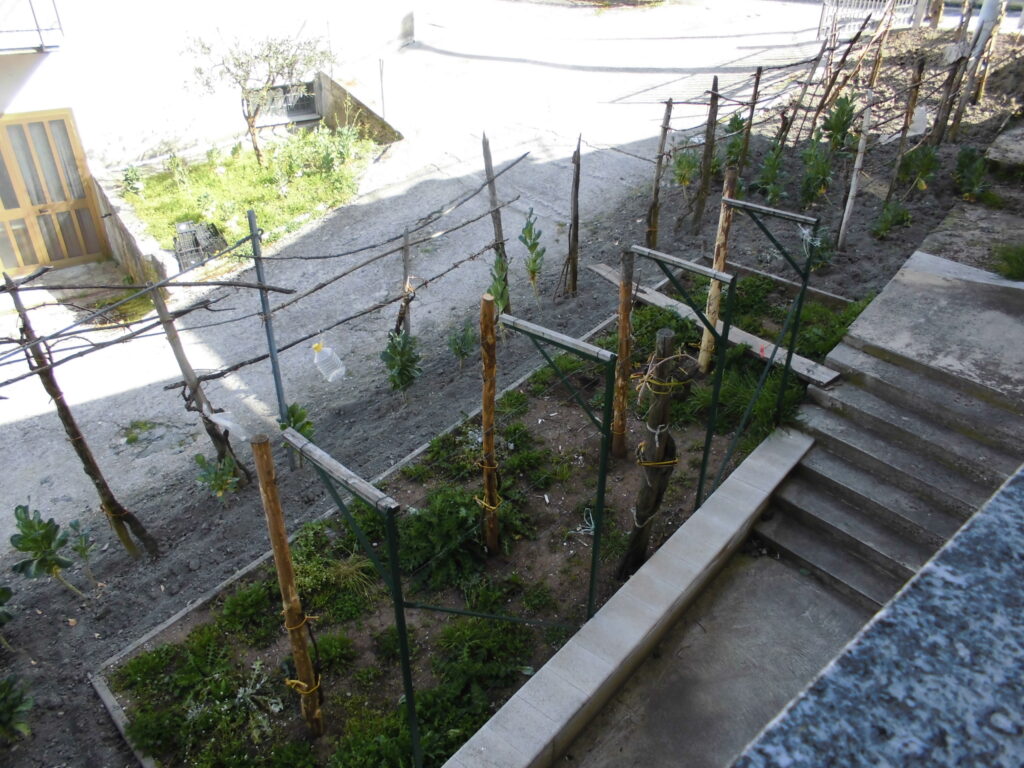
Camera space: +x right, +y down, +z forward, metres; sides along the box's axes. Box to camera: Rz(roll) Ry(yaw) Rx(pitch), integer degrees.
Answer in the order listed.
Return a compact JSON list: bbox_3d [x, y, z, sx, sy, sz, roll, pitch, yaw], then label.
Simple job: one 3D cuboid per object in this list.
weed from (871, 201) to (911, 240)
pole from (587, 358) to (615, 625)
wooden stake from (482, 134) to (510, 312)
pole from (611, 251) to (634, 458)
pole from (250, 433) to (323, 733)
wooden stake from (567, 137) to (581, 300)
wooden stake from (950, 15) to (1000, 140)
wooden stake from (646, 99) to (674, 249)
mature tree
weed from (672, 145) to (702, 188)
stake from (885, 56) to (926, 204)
[{"bbox_3d":[4.662,-2.014,9.473,0.458,0.482,0.445,16,37,23],"label":"weed"},{"bbox_3d":[0.504,0.709,4.444,0.050,1.933,0.050,21,35,33],"label":"pole"},{"bbox_3d":[-0.155,-1.604,8.013,0.080,1.905,0.080,-7,29,0],"label":"wooden stake"},{"bbox_3d":[0.850,-0.167,5.899,0.085,1.755,0.085,1,29,8],"label":"pole"},{"bbox_3d":[-1.105,1.125,3.851,0.080,2.104,0.080,-10,35,-18],"label":"pole"},{"bbox_3d":[0.733,-1.887,8.828,0.090,1.888,0.090,0,28,0],"label":"wooden stake"},{"bbox_3d":[7.423,-4.918,12.428,0.140,1.844,0.140,1,28,-1],"label":"wooden stake"},{"bbox_3d":[1.922,-2.661,9.882,0.090,1.907,0.090,1,28,-1],"label":"wooden stake"},{"bbox_3d":[-4.153,-4.696,12.803,2.350,2.041,2.100,0,28,0],"label":"mature tree"},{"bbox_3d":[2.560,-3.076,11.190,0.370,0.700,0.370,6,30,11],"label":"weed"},{"bbox_3d":[5.457,-3.470,10.660,0.090,1.952,0.090,1,28,0],"label":"stake"}]

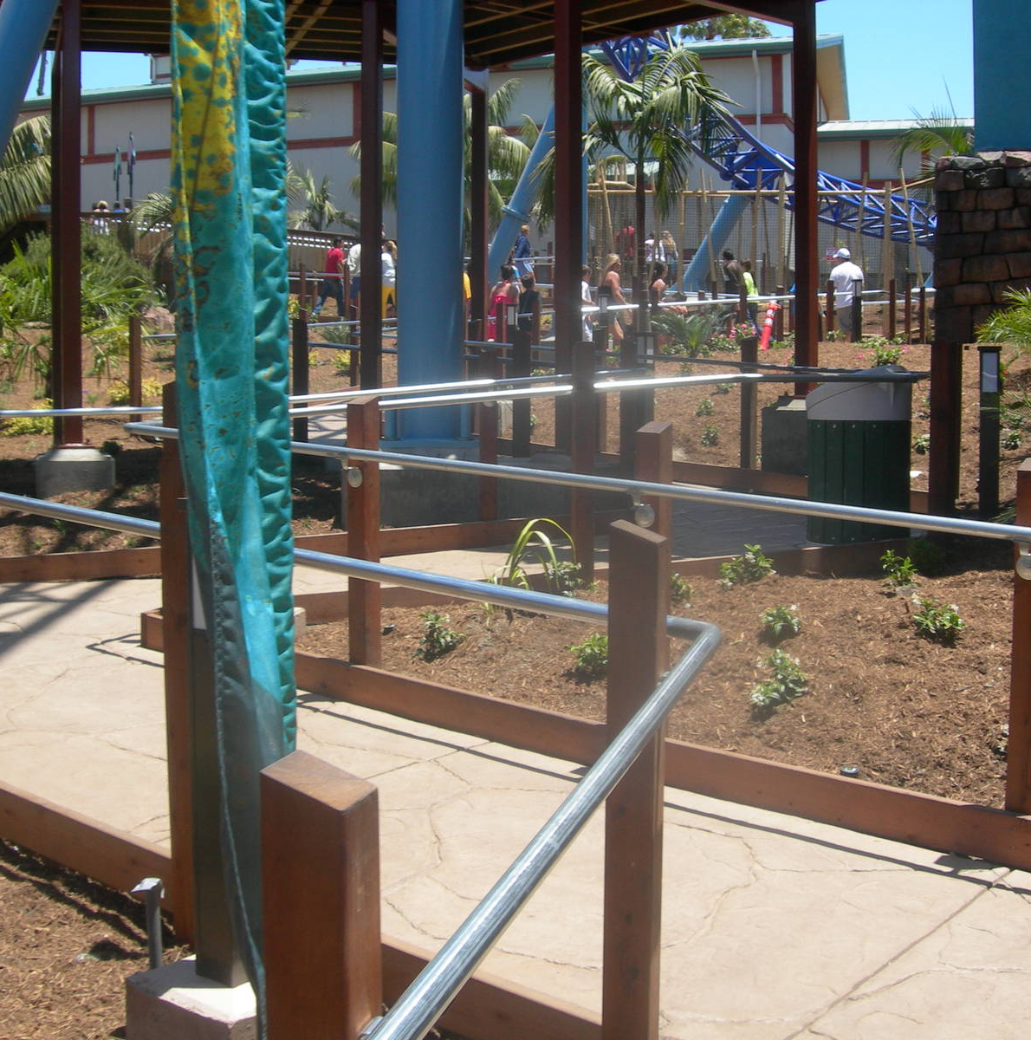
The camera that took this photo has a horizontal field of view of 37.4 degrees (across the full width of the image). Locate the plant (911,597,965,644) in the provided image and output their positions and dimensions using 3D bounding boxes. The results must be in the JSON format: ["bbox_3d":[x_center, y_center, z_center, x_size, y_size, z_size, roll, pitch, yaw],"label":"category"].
[{"bbox_3d":[1.784,0.420,6.420,0.228,0.185,0.200,0,4,0],"label":"plant"}]

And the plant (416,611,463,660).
[{"bbox_3d":[-0.297,0.446,5.920,0.180,0.175,0.180,0,4,-3],"label":"plant"}]

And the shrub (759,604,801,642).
[{"bbox_3d":[1.119,0.432,6.420,0.178,0.150,0.170,0,4,0],"label":"shrub"}]

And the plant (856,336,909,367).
[{"bbox_3d":[3.408,-1.534,14.088,0.460,0.330,0.420,2,4,13],"label":"plant"}]

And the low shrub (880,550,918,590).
[{"bbox_3d":[1.764,0.227,7.000,0.175,0.180,0.170,0,5,0],"label":"low shrub"}]

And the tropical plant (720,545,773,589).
[{"bbox_3d":[1.112,0.218,7.300,0.265,0.210,0.220,0,4,0],"label":"tropical plant"}]

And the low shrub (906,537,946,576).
[{"bbox_3d":[1.974,0.172,7.282,0.180,0.170,0.180,2,4,15],"label":"low shrub"}]

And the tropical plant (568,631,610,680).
[{"bbox_3d":[0.282,0.503,5.682,0.180,0.165,0.180,1,4,3],"label":"tropical plant"}]

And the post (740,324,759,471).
[{"bbox_3d":[1.752,-0.876,11.400,0.092,1.030,0.092,4,6,41],"label":"post"}]

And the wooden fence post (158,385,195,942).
[{"bbox_3d":[-0.762,0.333,3.600,0.092,1.314,0.092,4,6,39],"label":"wooden fence post"}]

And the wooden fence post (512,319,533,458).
[{"bbox_3d":[0.052,-0.990,11.500,0.098,1.050,0.098,4,6,43],"label":"wooden fence post"}]

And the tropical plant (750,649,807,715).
[{"bbox_3d":[0.919,0.559,5.309,0.200,0.210,0.200,1,4,10],"label":"tropical plant"}]

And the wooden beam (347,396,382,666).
[{"bbox_3d":[-0.572,0.047,5.750,0.092,1.000,0.092,3,5,33],"label":"wooden beam"}]

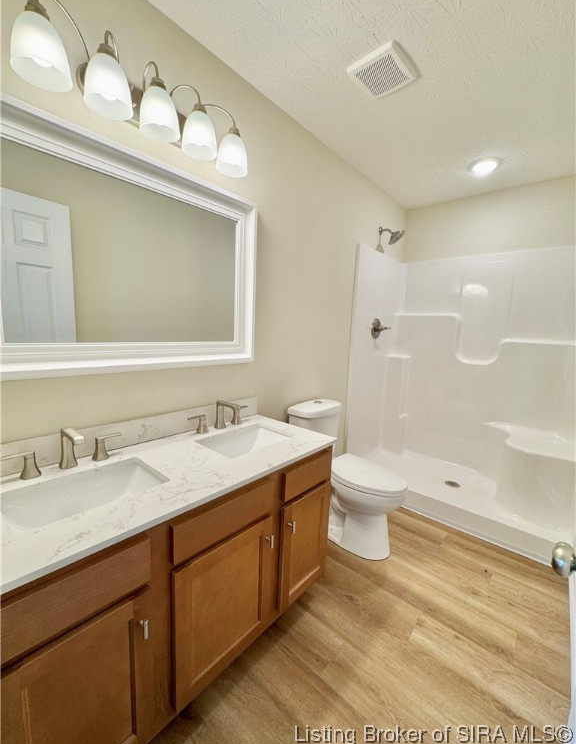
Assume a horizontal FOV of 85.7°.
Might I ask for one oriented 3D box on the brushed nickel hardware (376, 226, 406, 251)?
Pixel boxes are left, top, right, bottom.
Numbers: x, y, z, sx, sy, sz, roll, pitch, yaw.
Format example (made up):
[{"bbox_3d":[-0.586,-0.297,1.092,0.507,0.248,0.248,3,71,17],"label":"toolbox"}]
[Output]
[{"bbox_3d":[0.856,-1.123,2.548,0.215,0.155,0.140,9,10,41],"label":"brushed nickel hardware"}]

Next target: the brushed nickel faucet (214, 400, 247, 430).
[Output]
[{"bbox_3d":[-0.286,0.210,1.482,0.155,0.137,0.054,9,10,41],"label":"brushed nickel faucet"}]

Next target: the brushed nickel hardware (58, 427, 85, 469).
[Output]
[{"bbox_3d":[-0.705,0.259,1.015,0.157,0.139,0.047,9,10,41],"label":"brushed nickel hardware"}]

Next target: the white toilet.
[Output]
[{"bbox_3d":[0.372,0.653,1.912,0.700,0.800,0.450,9,10,41],"label":"white toilet"}]

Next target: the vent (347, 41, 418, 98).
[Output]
[{"bbox_3d":[0.421,-1.328,1.387,0.224,0.027,0.222,9,10,41],"label":"vent"}]

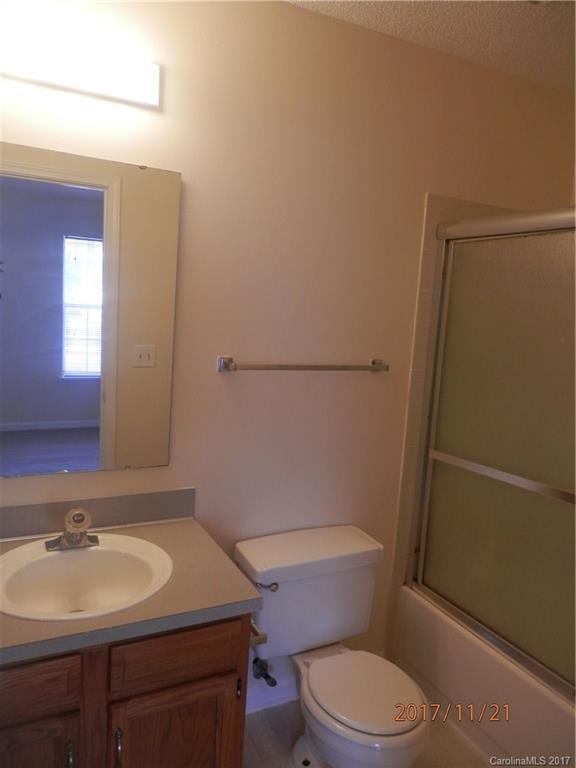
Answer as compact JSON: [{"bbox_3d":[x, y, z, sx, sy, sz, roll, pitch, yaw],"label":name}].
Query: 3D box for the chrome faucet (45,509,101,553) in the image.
[{"bbox_3d":[-0.588,0.403,1.536,0.148,0.112,0.140,-1,8,-26],"label":"chrome faucet"}]

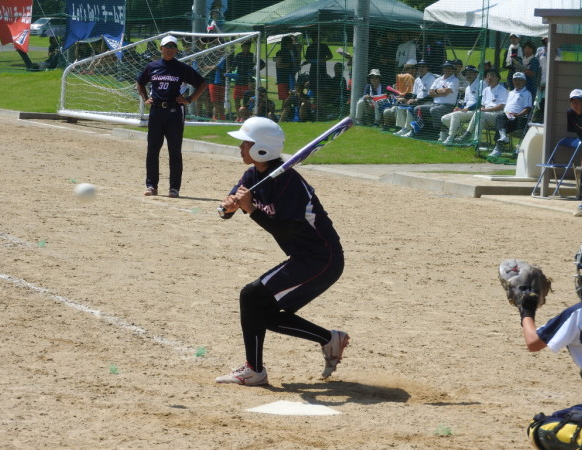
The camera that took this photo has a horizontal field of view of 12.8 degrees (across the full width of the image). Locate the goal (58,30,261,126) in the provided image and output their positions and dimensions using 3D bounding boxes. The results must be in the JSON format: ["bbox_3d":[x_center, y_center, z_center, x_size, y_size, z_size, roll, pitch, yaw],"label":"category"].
[{"bbox_3d":[-2.855,-3.143,55.400,2.600,1.900,4.400,0,5,-26],"label":"goal"}]

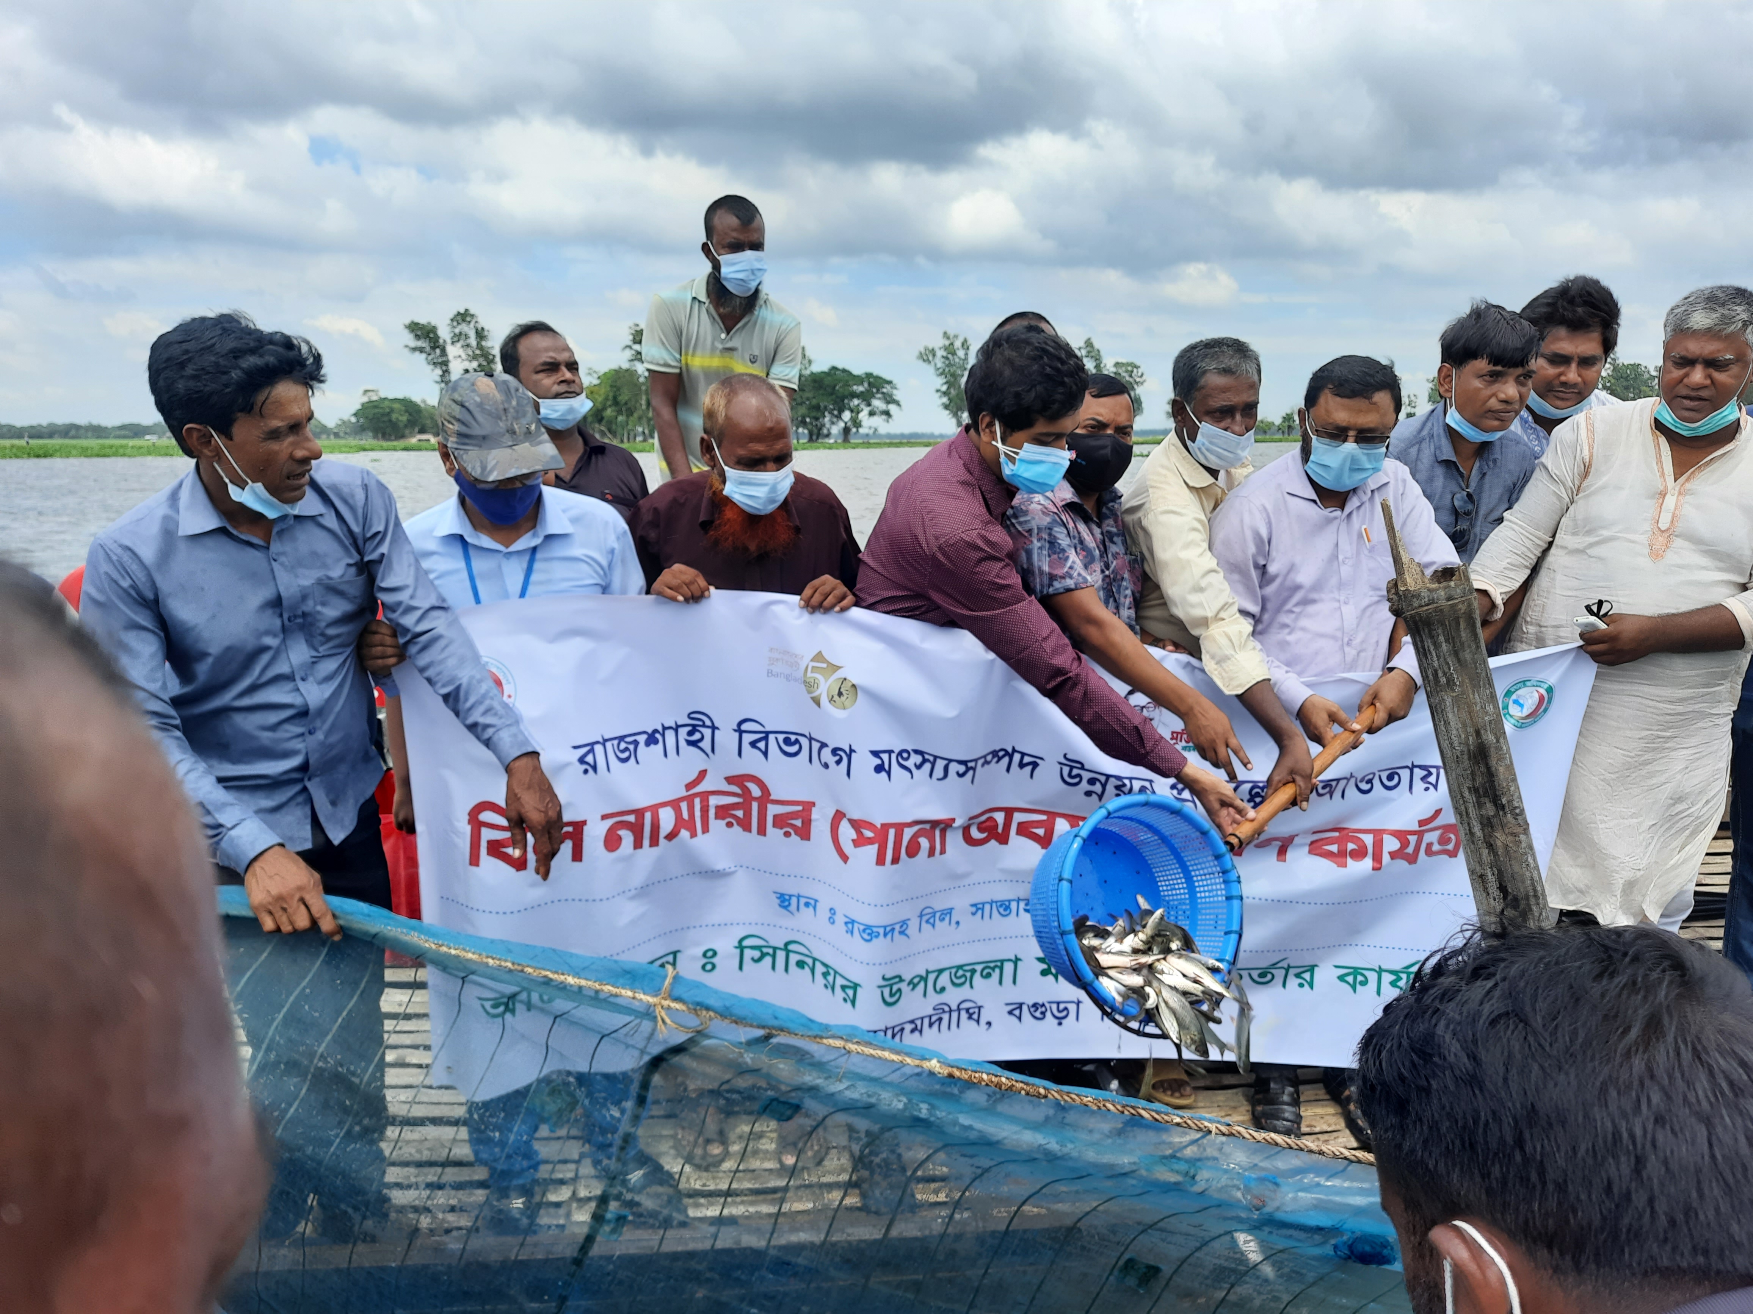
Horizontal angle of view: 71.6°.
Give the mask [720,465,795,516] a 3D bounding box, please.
[{"bbox_3d":[-0.205,-0.285,2.080,0.130,0.090,0.075,-5,36,-25],"label":"mask"}]

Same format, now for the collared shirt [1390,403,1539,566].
[{"bbox_3d":[1.155,-0.169,2.369,0.410,0.620,0.280,2,11,10],"label":"collared shirt"}]

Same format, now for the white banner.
[{"bbox_3d":[0.197,0.317,2.040,1.920,0.820,0.130,0,10,0],"label":"white banner"}]

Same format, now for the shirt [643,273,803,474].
[{"bbox_3d":[-0.377,-0.612,2.999,0.400,0.640,0.280,-2,11,-12],"label":"shirt"}]

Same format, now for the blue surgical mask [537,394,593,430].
[{"bbox_3d":[-0.649,-0.507,2.520,0.090,0.080,0.130,9,13,39],"label":"blue surgical mask"}]

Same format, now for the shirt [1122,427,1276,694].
[{"bbox_3d":[0.638,-0.136,2.355,0.400,0.600,0.380,-4,11,-22],"label":"shirt"}]

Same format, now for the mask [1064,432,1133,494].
[{"bbox_3d":[0.404,-0.354,2.220,0.140,0.120,0.085,-2,22,-10],"label":"mask"}]

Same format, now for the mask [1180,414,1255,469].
[{"bbox_3d":[0.622,-0.397,2.204,0.135,0.110,0.080,-5,24,-26],"label":"mask"}]

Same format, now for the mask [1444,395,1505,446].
[{"bbox_3d":[1.020,-0.402,2.070,0.115,0.075,0.080,0,22,0],"label":"mask"}]

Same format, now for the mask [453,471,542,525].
[{"bbox_3d":[-0.598,-0.252,1.920,0.140,0.095,0.080,-5,37,-28],"label":"mask"}]

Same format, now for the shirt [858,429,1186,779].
[{"bbox_3d":[0.230,-0.068,1.992,0.520,0.600,0.420,9,14,39],"label":"shirt"}]

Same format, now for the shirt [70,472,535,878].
[{"bbox_3d":[-0.833,0.006,1.761,0.510,0.590,0.500,-7,13,-32],"label":"shirt"}]

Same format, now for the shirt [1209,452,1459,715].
[{"bbox_3d":[0.834,-0.061,2.227,0.460,0.600,0.400,3,11,16],"label":"shirt"}]

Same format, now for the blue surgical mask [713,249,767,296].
[{"bbox_3d":[-0.313,-0.891,2.820,0.130,0.110,0.080,-7,28,-35],"label":"blue surgical mask"}]

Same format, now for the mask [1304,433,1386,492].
[{"bbox_3d":[0.792,-0.331,2.054,0.140,0.105,0.075,3,25,16],"label":"mask"}]

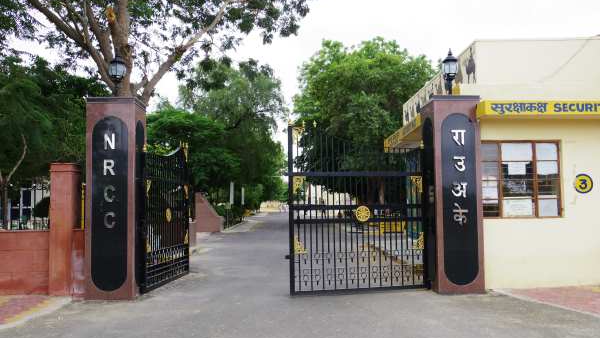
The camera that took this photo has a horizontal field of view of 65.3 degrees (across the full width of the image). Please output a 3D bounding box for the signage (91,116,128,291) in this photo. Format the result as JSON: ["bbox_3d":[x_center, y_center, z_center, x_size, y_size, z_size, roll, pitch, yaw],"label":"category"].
[{"bbox_3d":[-3.026,0.538,7.470,0.577,2.786,0.060,-1,-4,-3],"label":"signage"}]

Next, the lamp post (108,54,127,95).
[{"bbox_3d":[-3.107,-1.556,7.977,0.285,0.839,0.285,-1,-4,-3],"label":"lamp post"}]

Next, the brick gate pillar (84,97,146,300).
[{"bbox_3d":[-3.046,0.477,7.849,0.770,3.237,0.710,-1,-4,-3],"label":"brick gate pillar"}]

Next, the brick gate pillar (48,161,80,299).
[{"bbox_3d":[-3.898,0.989,7.806,0.377,2.157,0.340,-1,-4,-3],"label":"brick gate pillar"}]

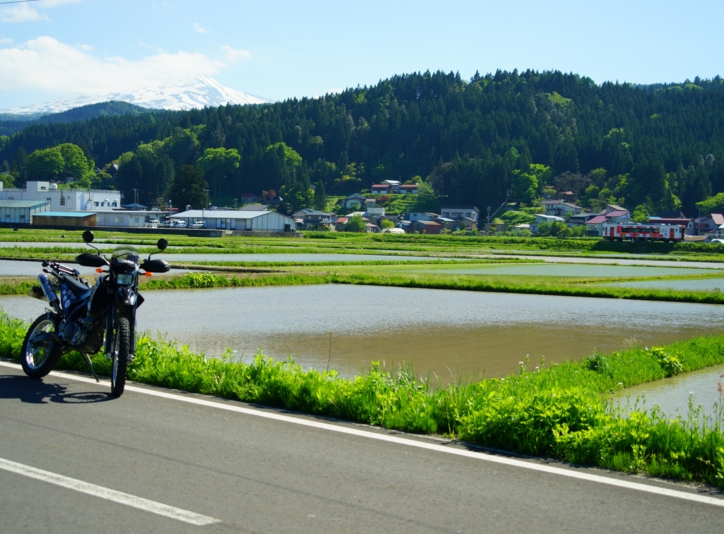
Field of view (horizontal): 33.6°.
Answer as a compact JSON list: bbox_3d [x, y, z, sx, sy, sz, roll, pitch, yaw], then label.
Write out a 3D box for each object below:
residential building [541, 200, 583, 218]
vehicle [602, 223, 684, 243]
[{"bbox_3d":[53.541,-14.659,322.000,7.500,6.000,9.500,3,3,36],"label":"residential building"},{"bbox_3d":[63.390,-7.640,270.000,18.200,3.950,2.900,2,2,31],"label":"vehicle"}]

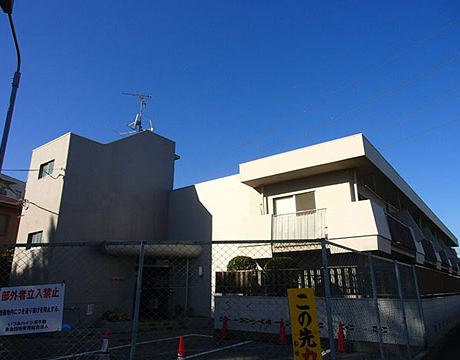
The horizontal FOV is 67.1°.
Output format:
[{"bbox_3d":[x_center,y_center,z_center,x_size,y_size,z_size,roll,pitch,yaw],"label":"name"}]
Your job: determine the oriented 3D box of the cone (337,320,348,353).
[{"bbox_3d":[2.810,3.977,8.803,0.320,0.700,0.320,-5,-18,16],"label":"cone"}]

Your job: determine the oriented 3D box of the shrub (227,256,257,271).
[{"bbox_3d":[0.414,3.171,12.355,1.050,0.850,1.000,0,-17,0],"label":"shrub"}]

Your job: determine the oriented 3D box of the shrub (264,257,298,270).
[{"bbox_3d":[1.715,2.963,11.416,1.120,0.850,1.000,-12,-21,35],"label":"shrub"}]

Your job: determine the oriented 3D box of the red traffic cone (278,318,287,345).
[{"bbox_3d":[1.553,4.443,10.203,0.320,0.700,0.320,-2,-17,8],"label":"red traffic cone"}]

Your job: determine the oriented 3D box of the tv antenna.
[{"bbox_3d":[-4.645,-3.383,17.504,1.450,2.050,0.950,4,-18,-13],"label":"tv antenna"}]

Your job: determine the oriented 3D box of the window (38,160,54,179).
[{"bbox_3d":[-8.679,-0.479,16.425,1.360,0.750,0.150,-12,-21,35],"label":"window"}]

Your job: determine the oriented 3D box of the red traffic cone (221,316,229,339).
[{"bbox_3d":[-0.147,4.832,11.403,0.320,0.700,0.320,0,-17,-1],"label":"red traffic cone"}]

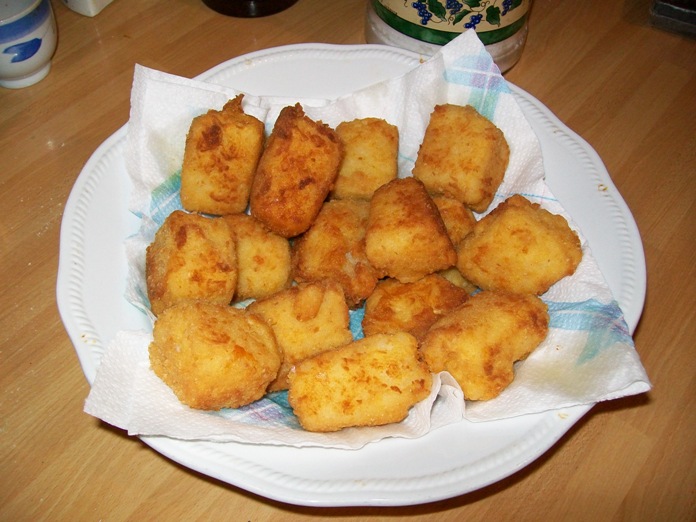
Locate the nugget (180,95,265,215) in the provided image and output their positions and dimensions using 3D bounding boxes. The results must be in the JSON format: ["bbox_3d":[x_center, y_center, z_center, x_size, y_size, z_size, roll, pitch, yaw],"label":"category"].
[{"bbox_3d":[-0.069,-0.057,0.378,0.041,0.028,0.054,3,83,4],"label":"nugget"}]

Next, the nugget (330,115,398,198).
[{"bbox_3d":[0.008,-0.058,0.386,0.040,0.026,0.046,-1,81,-3],"label":"nugget"}]

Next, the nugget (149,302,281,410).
[{"bbox_3d":[-0.060,0.043,0.307,0.053,0.032,0.041,2,59,-1],"label":"nugget"}]

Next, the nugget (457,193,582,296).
[{"bbox_3d":[0.081,-0.006,0.318,0.046,0.025,0.037,-29,70,2],"label":"nugget"}]

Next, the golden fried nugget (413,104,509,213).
[{"bbox_3d":[0.063,-0.057,0.383,0.042,0.031,0.048,11,77,22],"label":"golden fried nugget"}]

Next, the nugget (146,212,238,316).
[{"bbox_3d":[-0.077,0.001,0.336,0.041,0.030,0.046,8,67,-20],"label":"nugget"}]

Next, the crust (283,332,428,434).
[{"bbox_3d":[0.005,0.050,0.279,0.053,0.026,0.032,-11,71,-9],"label":"crust"}]

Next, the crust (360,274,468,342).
[{"bbox_3d":[0.031,0.022,0.305,0.043,0.026,0.033,-6,59,-6],"label":"crust"}]

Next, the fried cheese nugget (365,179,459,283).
[{"bbox_3d":[0.031,-0.015,0.336,0.042,0.032,0.047,-7,72,2],"label":"fried cheese nugget"}]

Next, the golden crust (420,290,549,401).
[{"bbox_3d":[0.058,0.036,0.288,0.047,0.029,0.032,-27,70,-11],"label":"golden crust"}]

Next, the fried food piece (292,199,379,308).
[{"bbox_3d":[-0.004,-0.002,0.320,0.035,0.028,0.041,15,59,10],"label":"fried food piece"}]

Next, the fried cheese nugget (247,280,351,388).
[{"bbox_3d":[-0.020,0.033,0.296,0.041,0.025,0.034,-15,60,-8],"label":"fried cheese nugget"}]

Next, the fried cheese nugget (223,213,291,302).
[{"bbox_3d":[-0.043,-0.003,0.333,0.032,0.023,0.044,-7,76,-2],"label":"fried cheese nugget"}]

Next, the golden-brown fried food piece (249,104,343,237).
[{"bbox_3d":[-0.028,-0.048,0.364,0.040,0.029,0.059,13,82,13],"label":"golden-brown fried food piece"}]

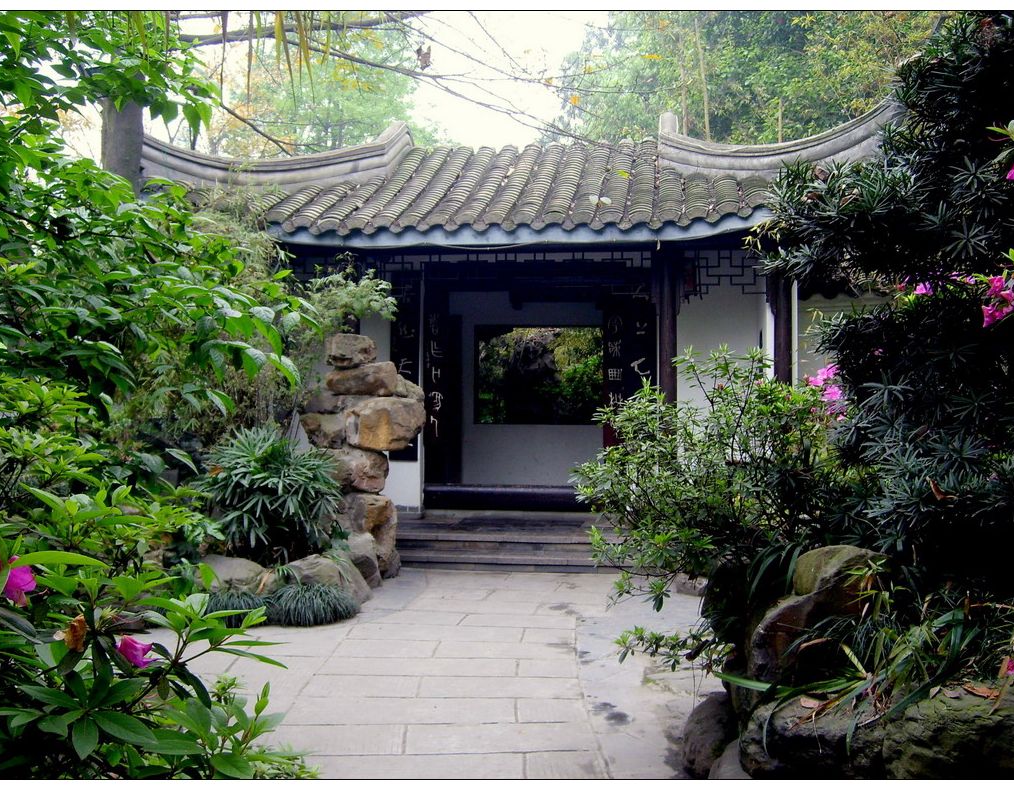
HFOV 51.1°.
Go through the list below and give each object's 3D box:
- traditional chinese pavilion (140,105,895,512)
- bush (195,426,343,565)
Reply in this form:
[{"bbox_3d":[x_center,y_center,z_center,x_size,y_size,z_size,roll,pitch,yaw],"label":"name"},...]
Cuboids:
[{"bbox_3d":[0.370,-0.720,10.700,6.400,3.850,4.200,0,1,9],"label":"traditional chinese pavilion"},{"bbox_3d":[-1.770,0.750,7.850,1.070,1.000,0.970,0,1,0],"label":"bush"}]

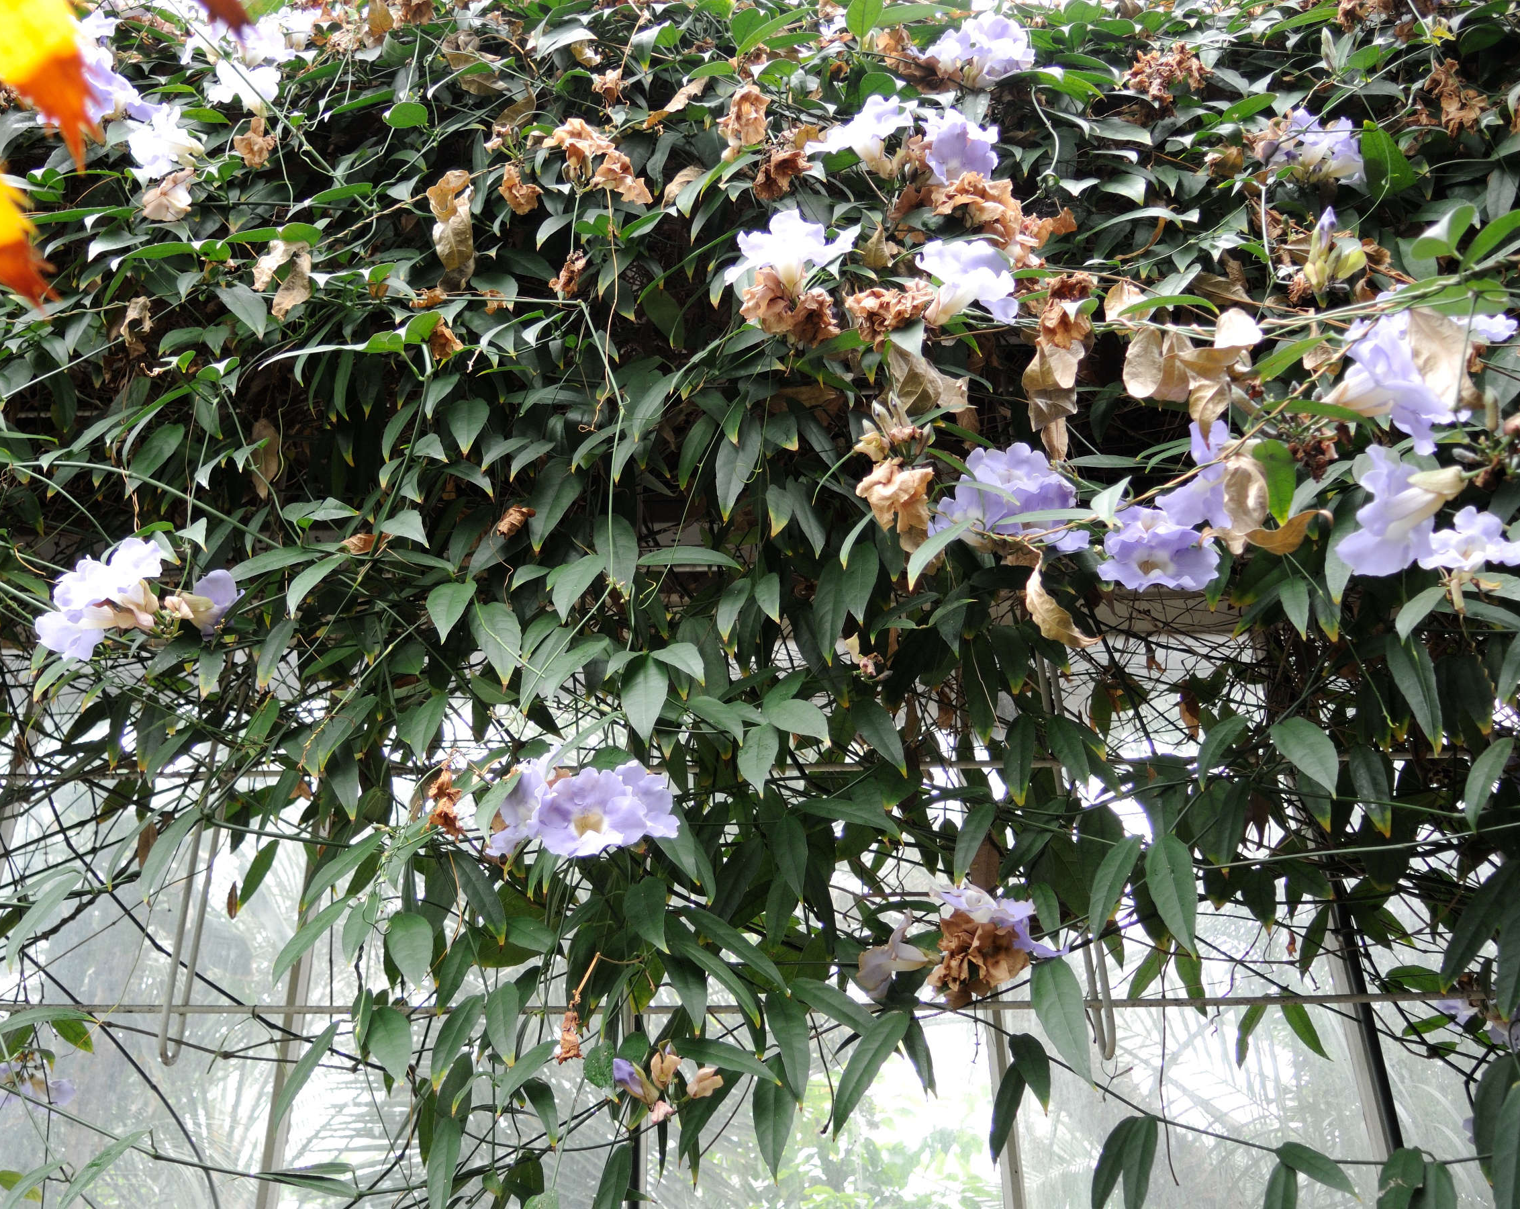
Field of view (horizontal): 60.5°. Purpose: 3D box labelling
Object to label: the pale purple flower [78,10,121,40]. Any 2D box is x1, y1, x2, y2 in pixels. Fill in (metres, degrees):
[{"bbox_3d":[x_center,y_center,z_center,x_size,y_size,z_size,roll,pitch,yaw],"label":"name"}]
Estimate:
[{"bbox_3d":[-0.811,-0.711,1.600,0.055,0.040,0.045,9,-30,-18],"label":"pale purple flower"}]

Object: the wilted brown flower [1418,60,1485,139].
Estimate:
[{"bbox_3d":[0.788,-0.574,1.480,0.075,0.085,0.060,-1,-29,0],"label":"wilted brown flower"}]

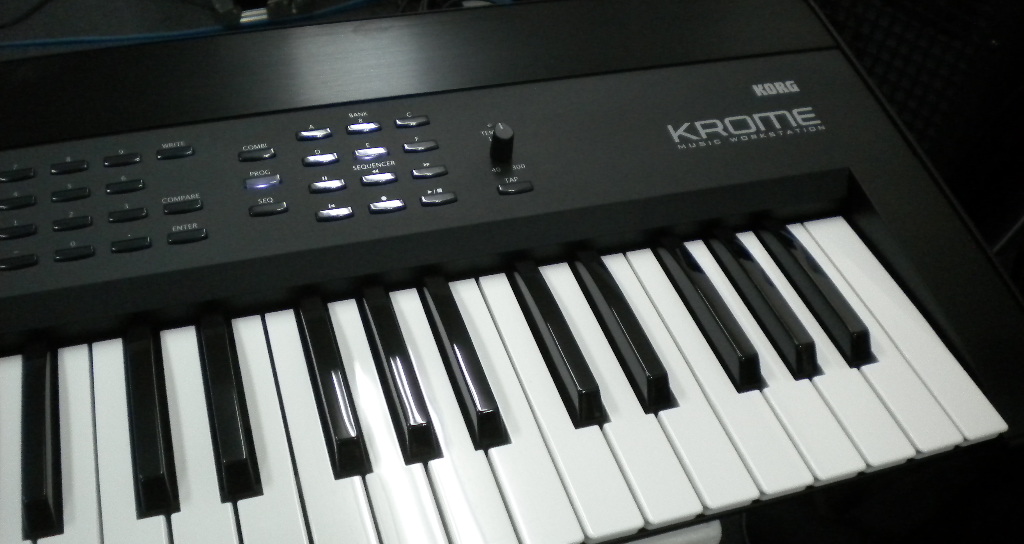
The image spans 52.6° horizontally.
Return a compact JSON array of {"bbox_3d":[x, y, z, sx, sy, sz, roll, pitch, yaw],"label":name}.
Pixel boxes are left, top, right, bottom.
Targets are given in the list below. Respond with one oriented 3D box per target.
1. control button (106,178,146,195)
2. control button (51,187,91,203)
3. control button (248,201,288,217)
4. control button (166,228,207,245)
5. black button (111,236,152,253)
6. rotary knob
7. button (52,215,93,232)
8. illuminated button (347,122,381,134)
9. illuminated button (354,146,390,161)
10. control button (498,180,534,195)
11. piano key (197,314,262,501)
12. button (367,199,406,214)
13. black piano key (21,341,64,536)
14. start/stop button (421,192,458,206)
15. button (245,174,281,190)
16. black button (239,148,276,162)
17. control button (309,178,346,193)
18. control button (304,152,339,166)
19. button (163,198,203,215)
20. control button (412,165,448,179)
[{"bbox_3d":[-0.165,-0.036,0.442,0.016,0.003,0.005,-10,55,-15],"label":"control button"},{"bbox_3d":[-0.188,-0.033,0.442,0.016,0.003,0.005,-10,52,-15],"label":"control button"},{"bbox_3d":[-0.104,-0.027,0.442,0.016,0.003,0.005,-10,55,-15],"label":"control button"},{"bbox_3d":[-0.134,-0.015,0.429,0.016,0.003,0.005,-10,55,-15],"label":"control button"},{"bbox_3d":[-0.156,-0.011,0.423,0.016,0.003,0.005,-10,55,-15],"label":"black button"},{"bbox_3d":[-0.004,-0.060,0.479,0.011,0.015,0.011,4,50,-4],"label":"rotary knob"},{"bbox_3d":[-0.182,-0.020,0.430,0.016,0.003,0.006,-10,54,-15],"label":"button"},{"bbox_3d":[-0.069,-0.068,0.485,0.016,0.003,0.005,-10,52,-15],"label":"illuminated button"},{"bbox_3d":[-0.064,-0.053,0.471,0.015,0.003,0.005,-10,51,-15],"label":"illuminated button"},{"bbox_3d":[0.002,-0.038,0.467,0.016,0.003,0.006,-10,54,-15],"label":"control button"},{"bbox_3d":[-0.111,0.045,0.400,0.010,0.014,0.093,-10,46,-15],"label":"piano key"},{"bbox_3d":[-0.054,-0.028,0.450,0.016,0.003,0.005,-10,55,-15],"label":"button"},{"bbox_3d":[-0.171,0.057,0.377,0.010,0.012,0.085,-10,45,-15],"label":"black piano key"},{"bbox_3d":[-0.032,-0.032,0.456,0.015,0.003,0.005,-10,51,-15],"label":"start/stop button"},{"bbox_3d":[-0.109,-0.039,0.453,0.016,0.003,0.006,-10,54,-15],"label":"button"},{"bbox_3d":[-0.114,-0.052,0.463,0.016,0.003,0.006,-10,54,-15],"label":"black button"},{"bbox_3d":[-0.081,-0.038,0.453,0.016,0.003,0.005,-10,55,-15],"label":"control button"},{"bbox_3d":[-0.086,-0.050,0.466,0.015,0.003,0.005,-10,51,-15],"label":"control button"},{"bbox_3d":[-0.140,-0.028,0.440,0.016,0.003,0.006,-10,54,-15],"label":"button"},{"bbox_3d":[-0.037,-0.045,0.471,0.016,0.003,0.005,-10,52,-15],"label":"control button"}]

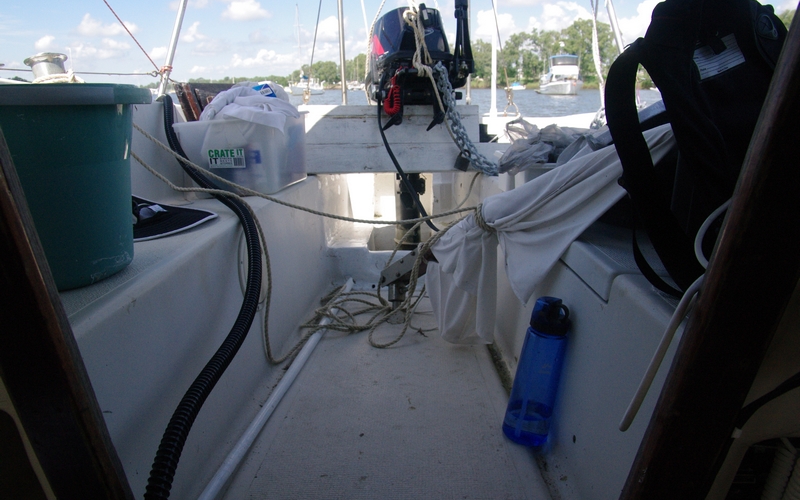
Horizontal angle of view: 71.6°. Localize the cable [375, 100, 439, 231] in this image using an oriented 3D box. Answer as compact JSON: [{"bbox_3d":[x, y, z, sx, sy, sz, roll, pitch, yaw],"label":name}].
[{"bbox_3d":[0.015,-0.286,1.793,0.190,0.360,0.380,0,17,0],"label":"cable"}]

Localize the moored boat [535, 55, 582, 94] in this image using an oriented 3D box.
[{"bbox_3d":[16.523,-18.090,57.218,3.400,4.100,9.800,3,17,9],"label":"moored boat"}]

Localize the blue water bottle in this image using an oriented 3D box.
[{"bbox_3d":[0.247,0.212,0.985,0.080,0.257,0.079,6,11,-2],"label":"blue water bottle"}]

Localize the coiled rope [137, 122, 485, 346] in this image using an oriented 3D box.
[{"bbox_3d":[-0.240,-0.059,1.432,0.850,0.500,0.560,0,17,0],"label":"coiled rope"}]

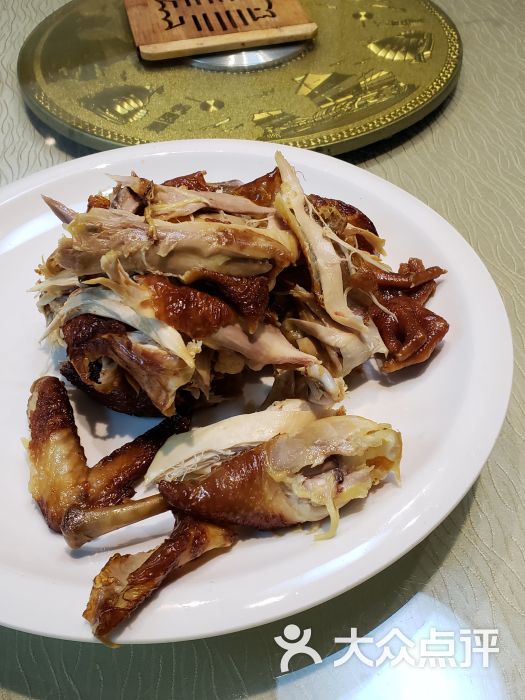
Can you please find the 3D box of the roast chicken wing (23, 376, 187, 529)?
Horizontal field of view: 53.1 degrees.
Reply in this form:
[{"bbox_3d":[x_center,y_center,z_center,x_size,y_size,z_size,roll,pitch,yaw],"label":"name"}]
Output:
[{"bbox_3d":[-0.089,0.049,0.251,0.091,0.027,0.071,14,52,13],"label":"roast chicken wing"}]

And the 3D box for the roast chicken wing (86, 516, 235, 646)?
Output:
[{"bbox_3d":[-0.040,0.083,0.208,0.067,0.034,0.031,-33,56,-23],"label":"roast chicken wing"}]

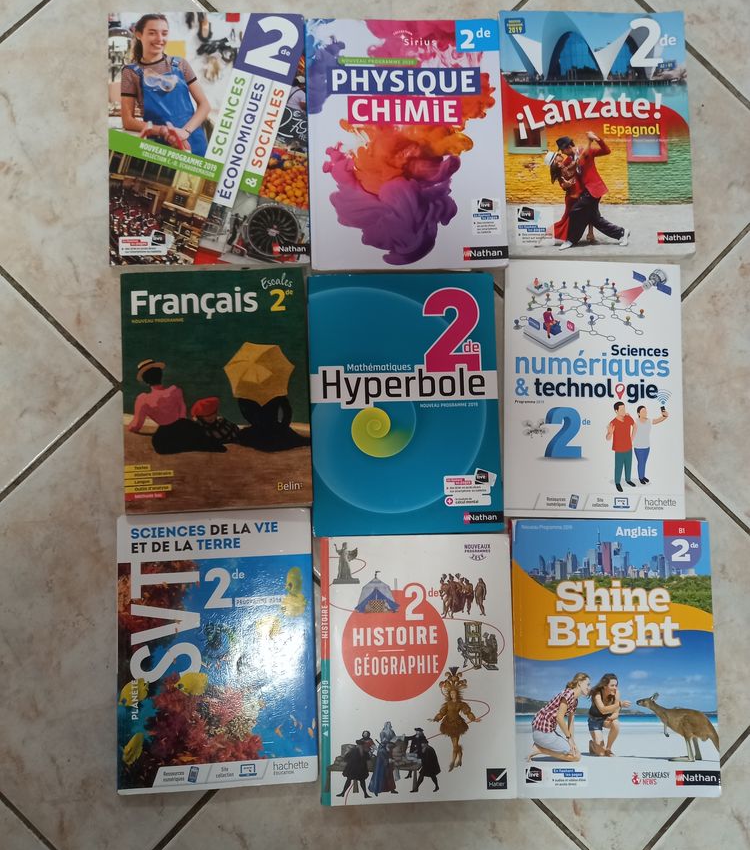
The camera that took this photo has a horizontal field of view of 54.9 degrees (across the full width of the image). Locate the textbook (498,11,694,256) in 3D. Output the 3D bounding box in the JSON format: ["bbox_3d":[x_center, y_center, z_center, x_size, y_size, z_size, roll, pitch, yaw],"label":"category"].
[{"bbox_3d":[0.247,-0.325,0.810,0.213,0.015,0.281,-1,85,-4],"label":"textbook"}]

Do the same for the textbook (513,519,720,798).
[{"bbox_3d":[0.249,0.241,0.757,0.213,0.016,0.282,0,85,-3],"label":"textbook"}]

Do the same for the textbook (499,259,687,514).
[{"bbox_3d":[0.237,-0.039,0.784,0.196,0.012,0.278,1,85,-3],"label":"textbook"}]

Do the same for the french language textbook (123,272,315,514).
[{"bbox_3d":[-0.164,-0.037,0.756,0.189,0.020,0.248,-3,85,-4],"label":"french language textbook"}]

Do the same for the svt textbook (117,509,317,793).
[{"bbox_3d":[-0.159,0.225,0.734,0.195,0.017,0.272,-2,85,-4],"label":"svt textbook"}]

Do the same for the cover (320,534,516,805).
[{"bbox_3d":[0.044,0.247,0.743,0.195,0.018,0.264,0,85,-3],"label":"cover"}]

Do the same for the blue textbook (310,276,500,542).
[{"bbox_3d":[0.033,-0.023,0.768,0.198,0.018,0.276,-1,85,-4],"label":"blue textbook"}]

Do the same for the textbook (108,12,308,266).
[{"bbox_3d":[-0.178,-0.308,0.782,0.210,0.016,0.281,-1,85,-4],"label":"textbook"}]

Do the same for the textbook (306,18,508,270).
[{"bbox_3d":[0.035,-0.307,0.794,0.213,0.018,0.283,-2,85,-4],"label":"textbook"}]

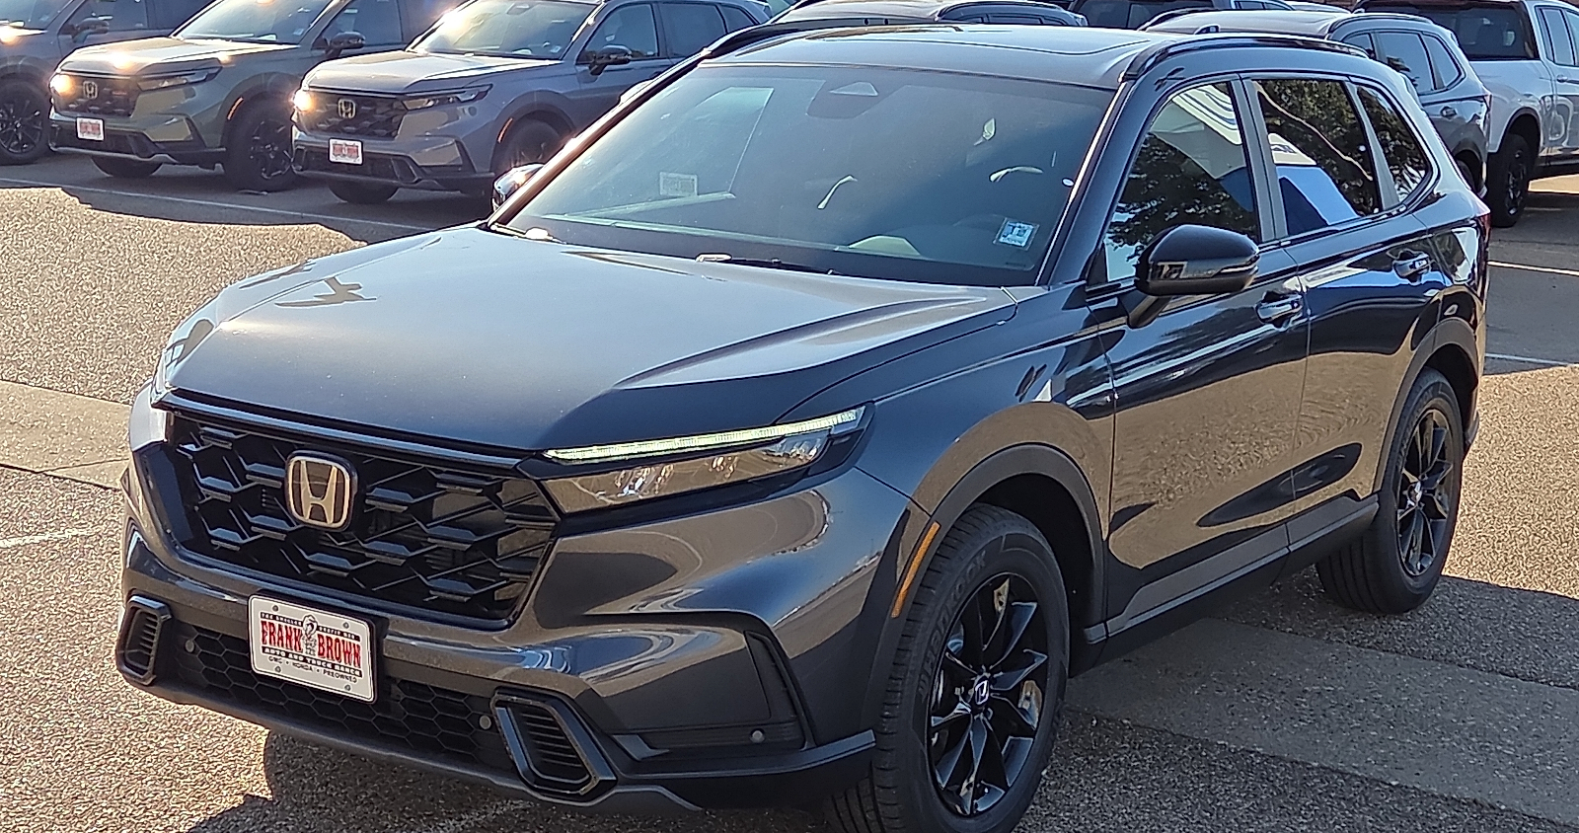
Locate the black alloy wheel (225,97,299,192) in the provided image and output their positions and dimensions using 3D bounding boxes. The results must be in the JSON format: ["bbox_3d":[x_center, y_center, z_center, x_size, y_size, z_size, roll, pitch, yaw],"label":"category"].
[{"bbox_3d":[-4.085,-2.073,18.323,0.240,0.730,0.730,9,13,35],"label":"black alloy wheel"}]

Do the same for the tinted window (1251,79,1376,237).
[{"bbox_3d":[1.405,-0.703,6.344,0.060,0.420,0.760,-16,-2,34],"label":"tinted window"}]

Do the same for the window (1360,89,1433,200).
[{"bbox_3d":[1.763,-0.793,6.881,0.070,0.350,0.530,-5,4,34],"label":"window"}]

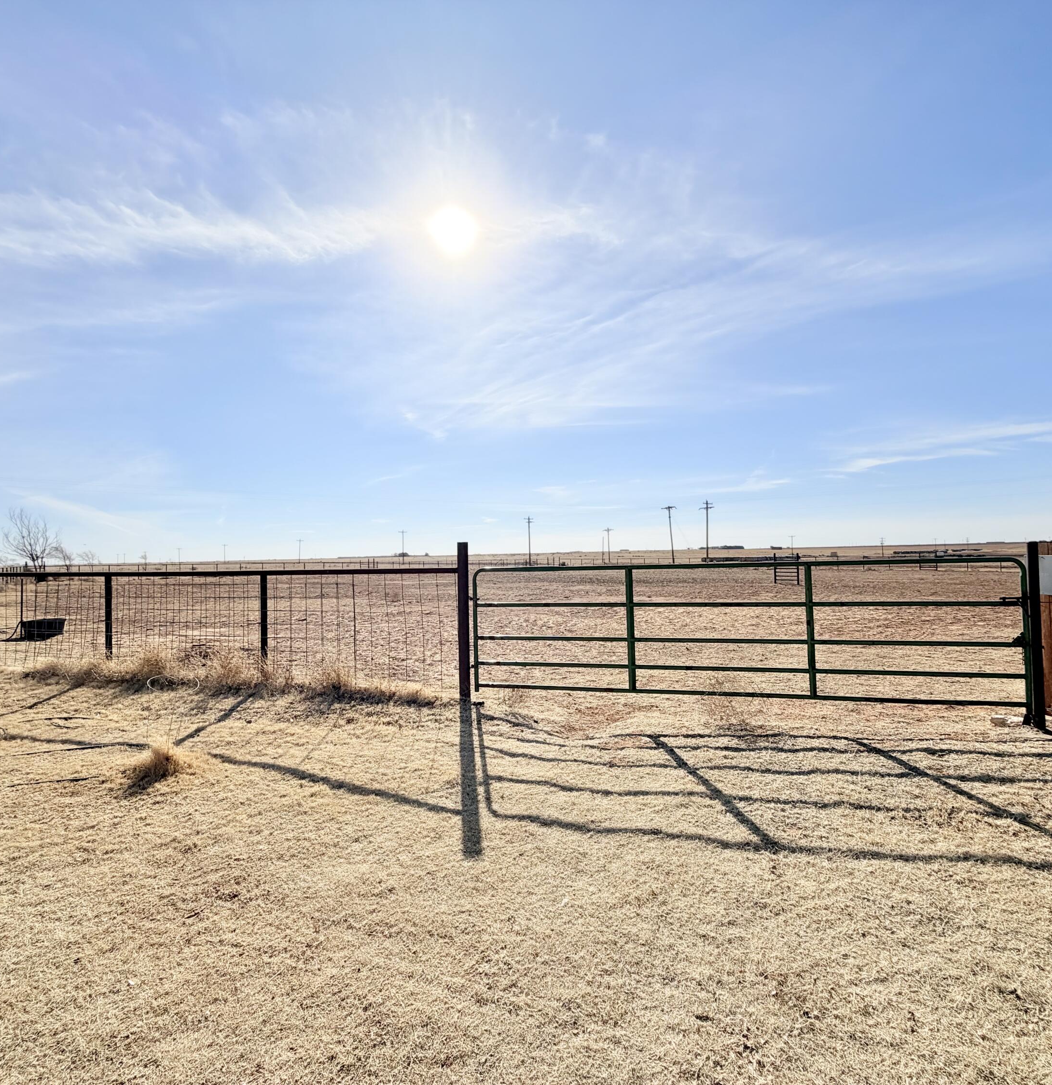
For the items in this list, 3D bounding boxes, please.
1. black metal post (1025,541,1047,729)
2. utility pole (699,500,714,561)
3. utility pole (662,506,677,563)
[{"bbox_3d":[4.291,0.784,4.920,0.078,1.570,0.078,-2,-1,14],"label":"black metal post"},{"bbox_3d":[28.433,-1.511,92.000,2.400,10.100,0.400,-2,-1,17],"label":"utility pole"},{"bbox_3d":[22.165,-1.043,90.000,2.400,9.200,0.350,-4,-1,14],"label":"utility pole"}]

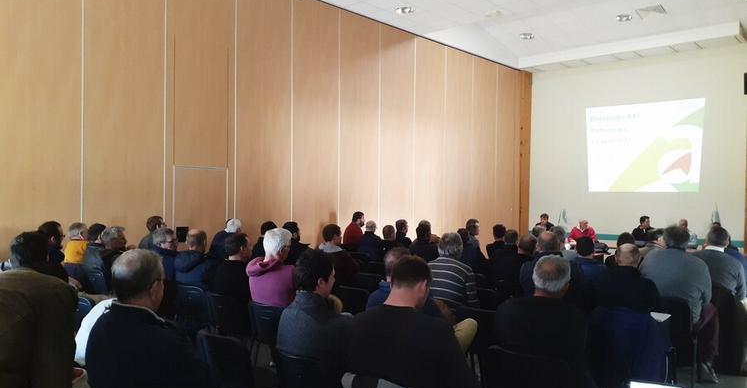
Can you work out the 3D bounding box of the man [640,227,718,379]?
[{"bbox_3d":[2.597,0.941,4.900,0.580,1.355,0.850,0,0,38],"label":"man"}]

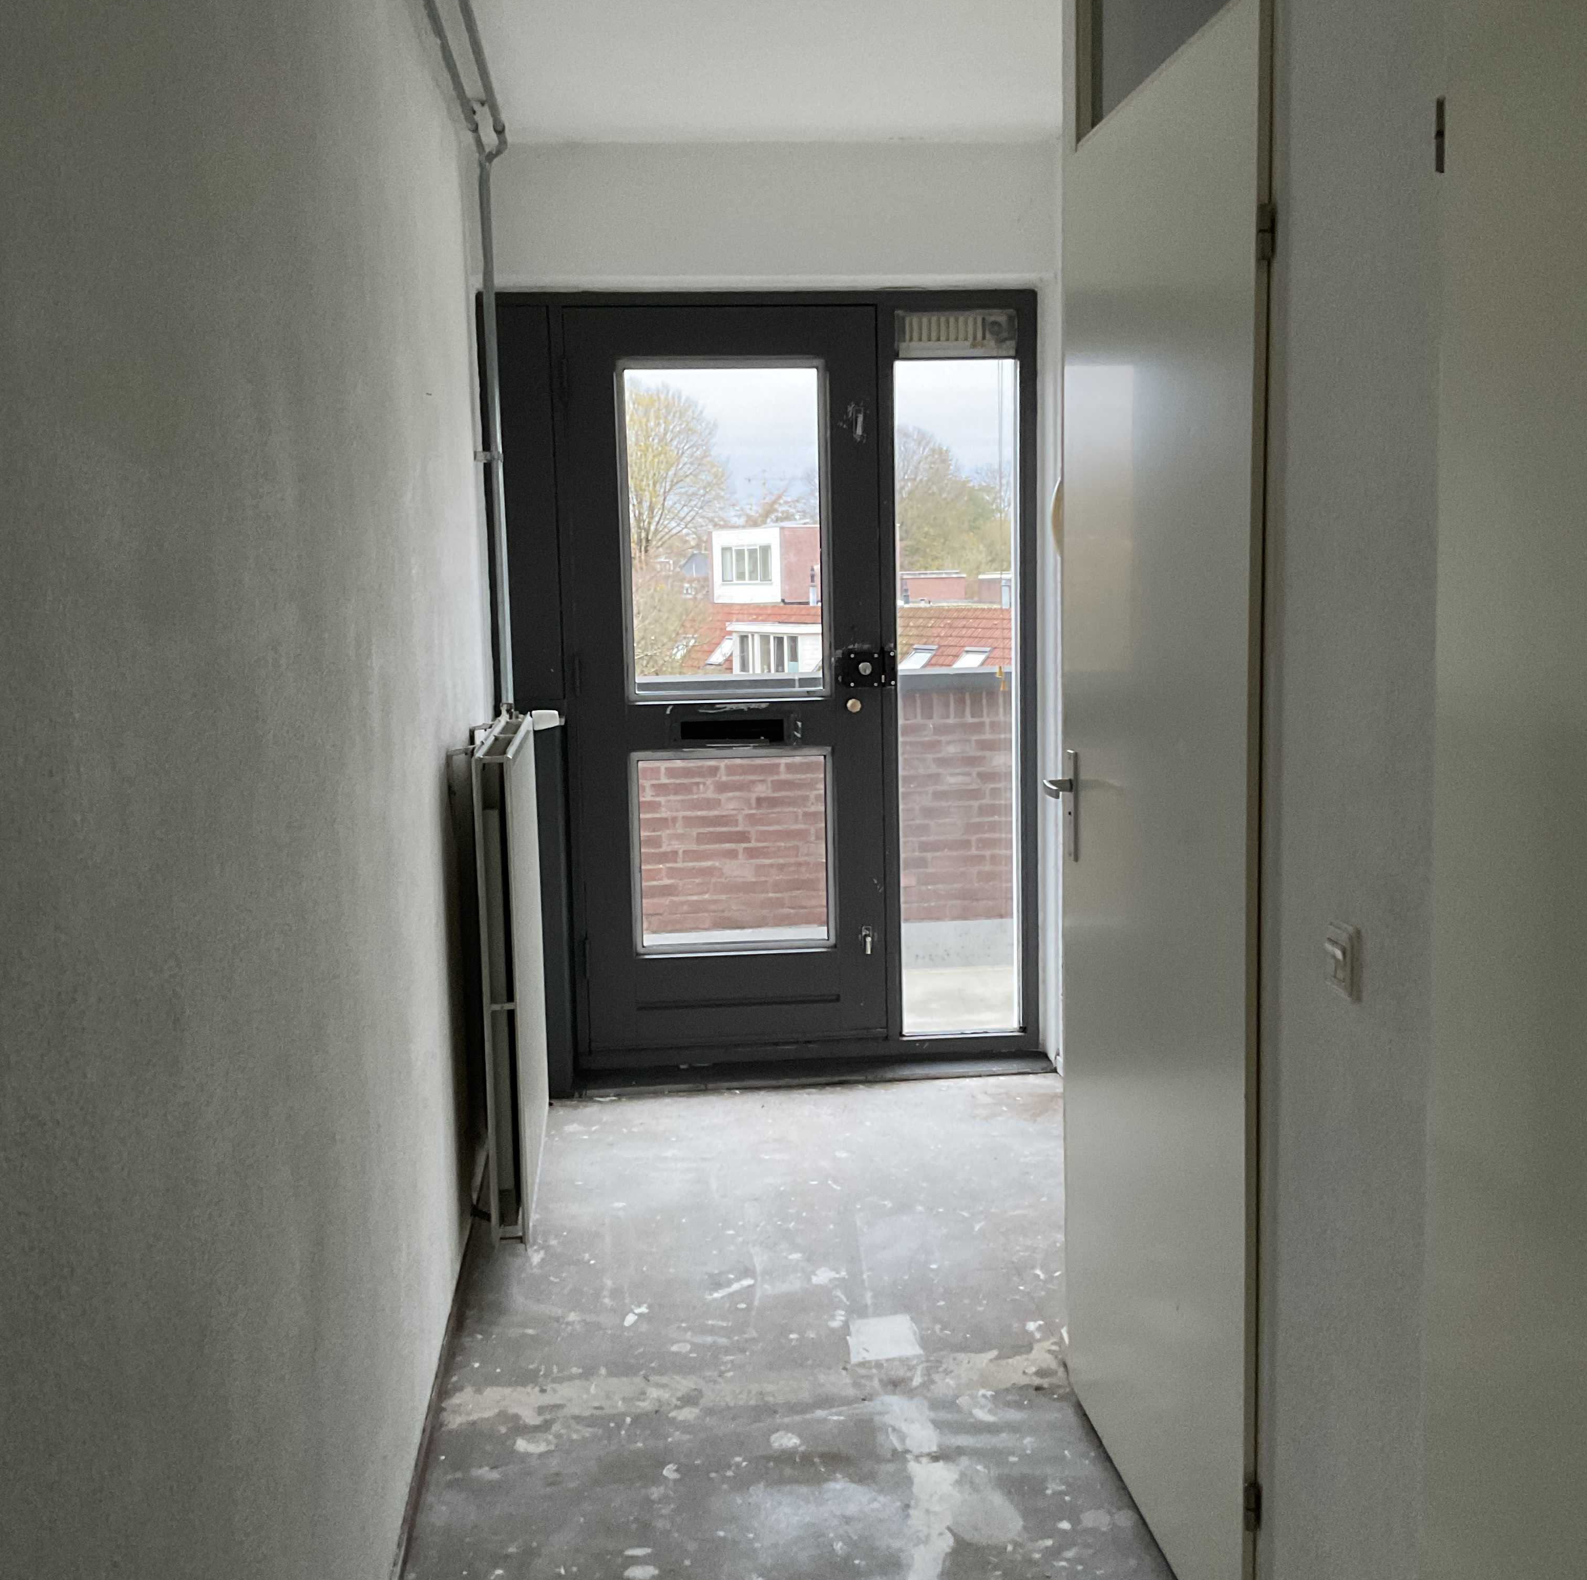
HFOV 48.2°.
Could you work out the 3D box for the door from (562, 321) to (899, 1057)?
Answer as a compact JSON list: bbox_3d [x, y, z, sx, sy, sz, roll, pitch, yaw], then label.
[{"bbox_3d":[-0.171,-0.285,4.801,0.830,2.005,0.045,-2,8,-5],"label":"door"}]

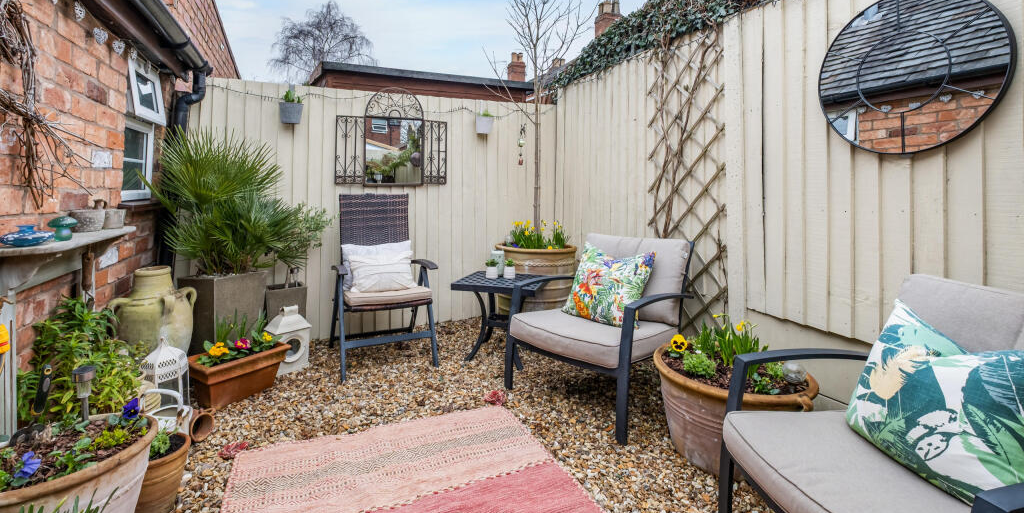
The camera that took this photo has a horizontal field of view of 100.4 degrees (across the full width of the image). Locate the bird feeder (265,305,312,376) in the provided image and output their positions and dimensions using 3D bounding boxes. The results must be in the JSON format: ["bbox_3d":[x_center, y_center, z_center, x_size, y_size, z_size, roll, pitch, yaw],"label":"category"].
[{"bbox_3d":[-1.350,0.487,2.600,0.190,0.380,0.180,-5,7,-42],"label":"bird feeder"}]

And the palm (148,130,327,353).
[{"bbox_3d":[-1.701,-0.064,2.655,0.964,1.455,0.806,-3,8,-24],"label":"palm"}]

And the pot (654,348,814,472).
[{"bbox_3d":[0.885,0.632,1.790,0.620,0.370,0.620,2,6,26],"label":"pot"}]

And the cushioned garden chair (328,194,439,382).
[{"bbox_3d":[-0.820,0.116,2.763,0.590,1.052,0.649,-3,8,-24],"label":"cushioned garden chair"}]

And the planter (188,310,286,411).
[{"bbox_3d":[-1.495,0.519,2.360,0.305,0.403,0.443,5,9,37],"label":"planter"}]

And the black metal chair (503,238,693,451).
[{"bbox_3d":[0.485,0.321,2.340,0.780,0.810,0.740,-5,7,-43],"label":"black metal chair"}]

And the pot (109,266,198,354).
[{"bbox_3d":[-1.800,0.400,2.150,0.350,0.660,0.350,-5,7,-42],"label":"pot"}]

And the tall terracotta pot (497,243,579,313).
[{"bbox_3d":[0.191,0.249,3.330,0.630,0.600,0.630,0,5,0],"label":"tall terracotta pot"}]

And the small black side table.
[{"bbox_3d":[-0.056,0.399,2.800,0.545,0.490,0.440,2,5,18],"label":"small black side table"}]

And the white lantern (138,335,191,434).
[{"bbox_3d":[-1.662,0.566,2.045,0.236,0.433,0.236,-4,8,-30],"label":"white lantern"}]

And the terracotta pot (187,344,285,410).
[{"bbox_3d":[-1.492,0.624,2.355,0.275,0.197,0.423,5,9,37],"label":"terracotta pot"}]

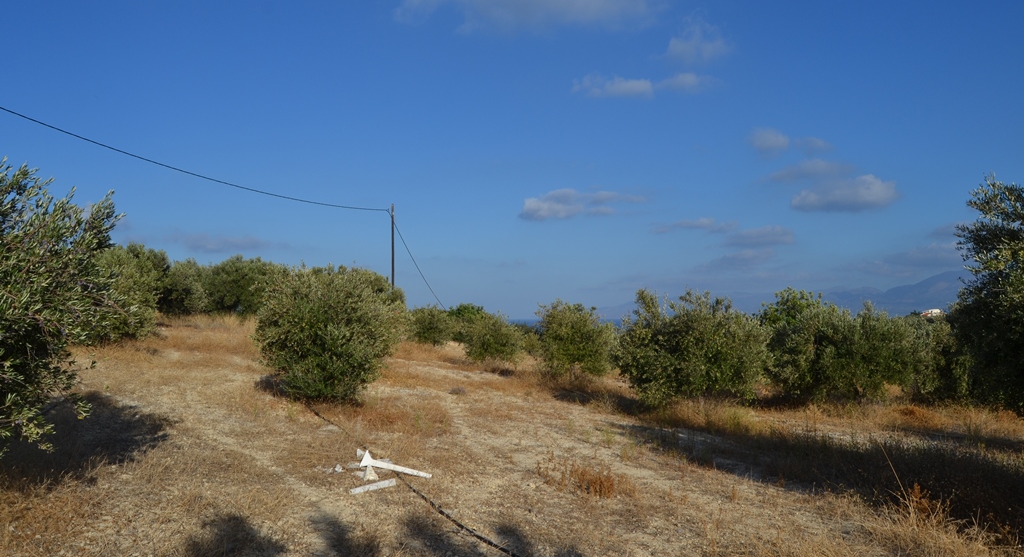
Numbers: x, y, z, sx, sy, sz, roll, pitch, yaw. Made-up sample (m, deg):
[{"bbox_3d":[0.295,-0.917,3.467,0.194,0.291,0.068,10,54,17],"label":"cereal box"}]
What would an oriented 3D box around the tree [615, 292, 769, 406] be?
[{"bbox_3d":[3.478,1.349,14.800,2.700,2.200,2.600,0,-3,0],"label":"tree"}]

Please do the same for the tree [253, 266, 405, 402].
[{"bbox_3d":[-3.345,1.002,14.000,2.600,2.400,2.500,0,-3,0],"label":"tree"}]

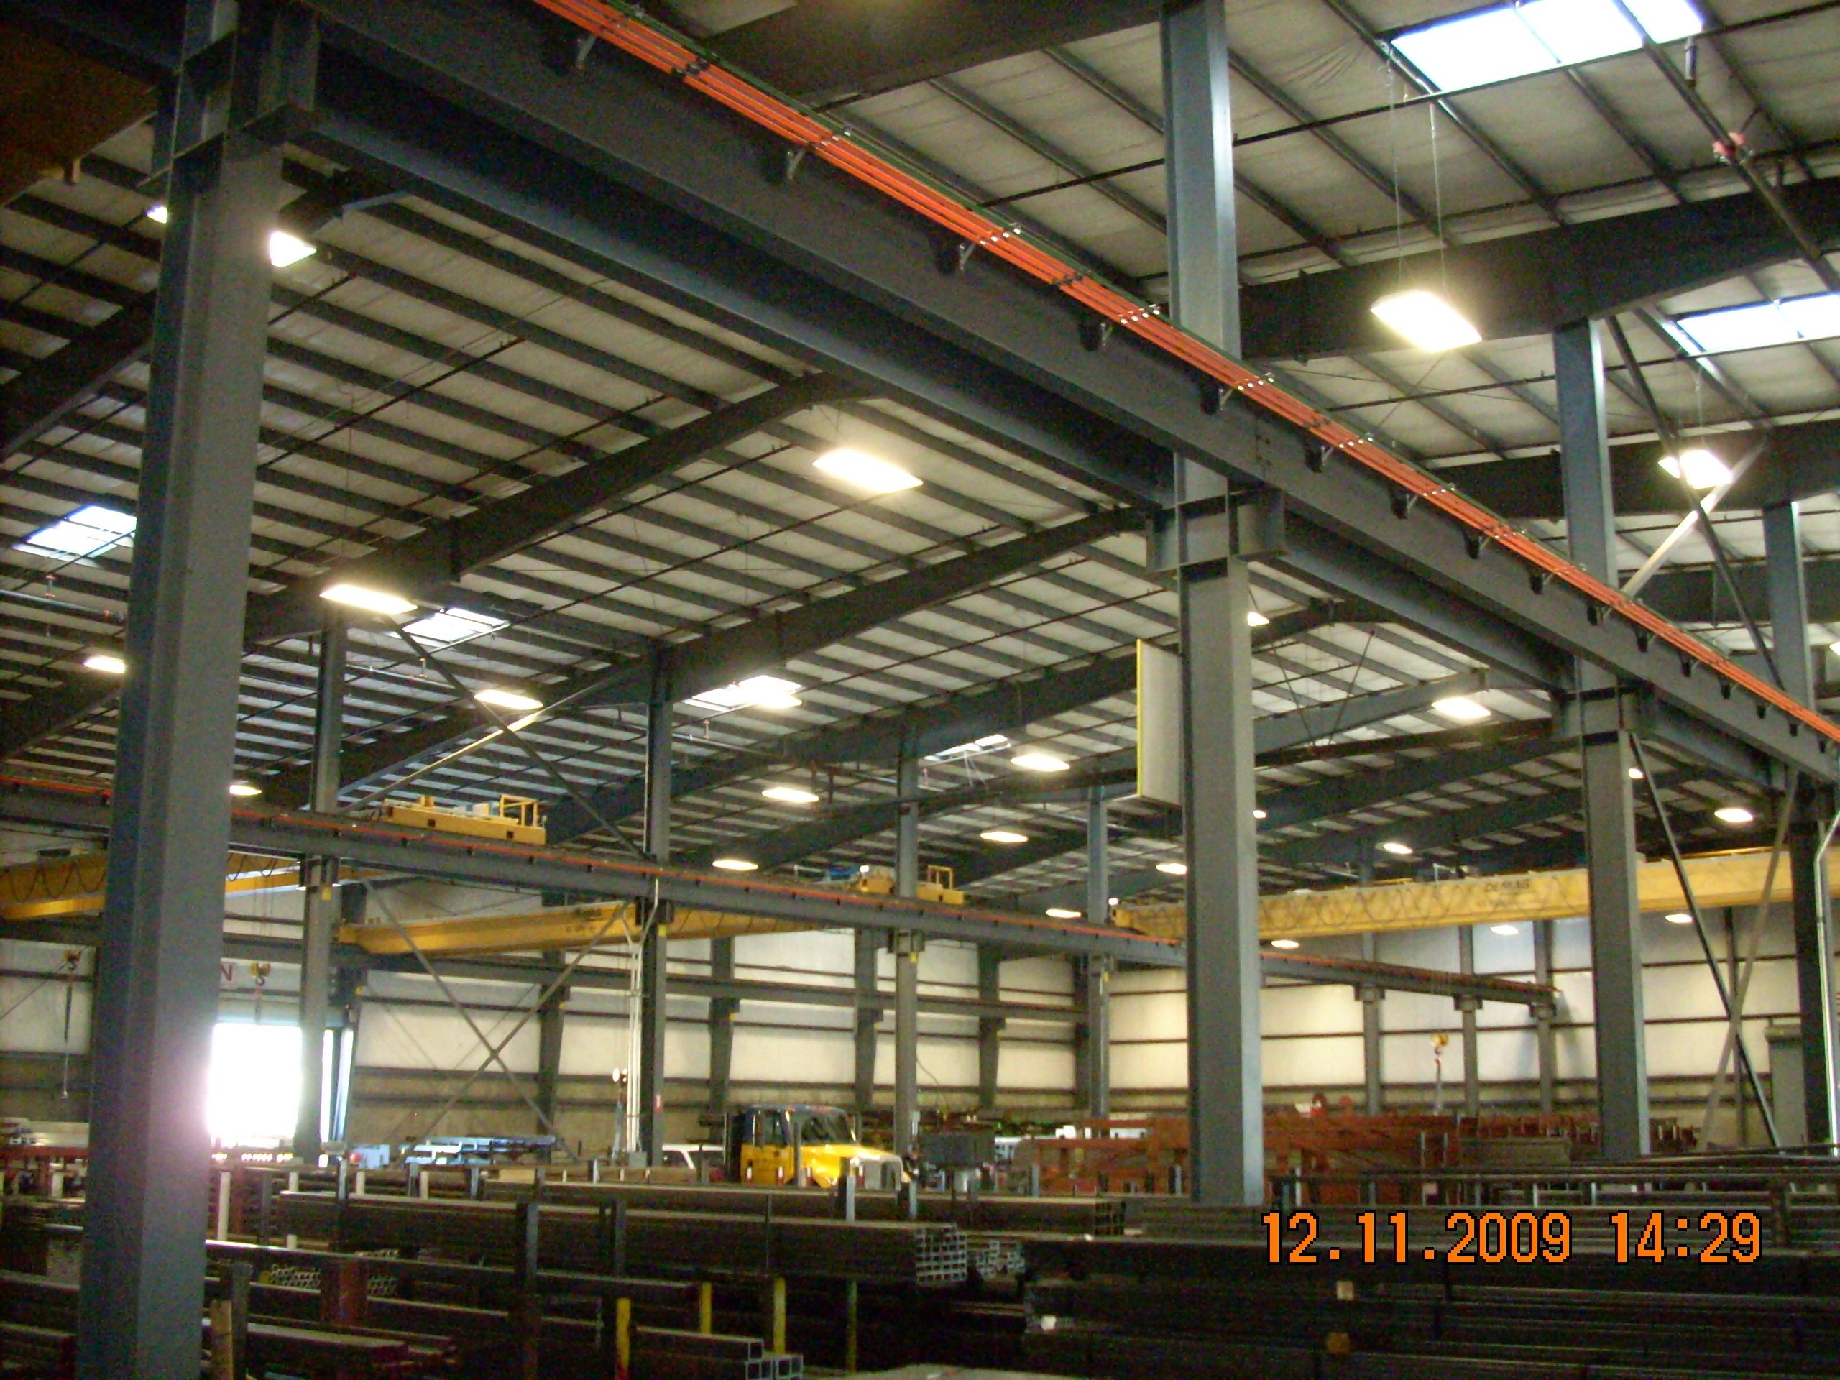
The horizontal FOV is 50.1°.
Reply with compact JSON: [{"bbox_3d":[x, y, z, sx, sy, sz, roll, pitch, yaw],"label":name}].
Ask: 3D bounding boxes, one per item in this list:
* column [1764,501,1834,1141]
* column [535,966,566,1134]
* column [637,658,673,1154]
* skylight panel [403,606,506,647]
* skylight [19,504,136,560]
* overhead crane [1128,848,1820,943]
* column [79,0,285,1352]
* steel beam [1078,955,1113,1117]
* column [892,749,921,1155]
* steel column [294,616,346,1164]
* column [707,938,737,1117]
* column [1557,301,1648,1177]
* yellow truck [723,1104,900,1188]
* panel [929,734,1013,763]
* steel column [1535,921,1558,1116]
[{"bbox_3d":[12.523,2.694,27.650,0.440,11.627,0.280,-10,-16,38],"label":"column"},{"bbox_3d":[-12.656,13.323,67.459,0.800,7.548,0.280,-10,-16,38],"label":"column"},{"bbox_3d":[-5.180,5.056,38.179,0.420,11.200,0.270,-10,-16,38],"label":"column"},{"bbox_3d":[-8.900,-1.253,37.724,2.400,0.100,1.220,-15,-19,36],"label":"skylight panel"},{"bbox_3d":[-13.569,-2.524,31.939,2.400,0.100,1.220,-15,-19,36],"label":"skylight"},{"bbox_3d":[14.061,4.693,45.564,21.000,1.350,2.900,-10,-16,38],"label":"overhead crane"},{"bbox_3d":[-2.719,-1.145,7.545,0.430,10.100,0.250,-10,-16,38],"label":"column"},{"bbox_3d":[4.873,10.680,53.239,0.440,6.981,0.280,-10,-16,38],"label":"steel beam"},{"bbox_3d":[-0.322,7.088,47.385,0.440,11.540,0.280,-10,-16,38],"label":"column"},{"bbox_3d":[-10.653,4.245,34.764,0.440,11.433,0.280,-10,-16,38],"label":"steel column"},{"bbox_3d":[-6.861,12.281,68.137,1.100,9.900,0.280,-10,-16,38],"label":"column"},{"bbox_3d":[7.351,1.294,20.991,0.440,11.605,0.280,-10,-16,38],"label":"column"},{"bbox_3d":[-3.117,10.602,43.500,6.000,2.800,2.450,-10,-16,38],"label":"yellow truck"},{"bbox_3d":[1.021,1.579,54.617,2.950,0.080,1.300,-15,-19,37],"label":"panel"},{"bbox_3d":[23.175,12.874,72.767,0.420,10.600,0.270,-10,-16,38],"label":"steel column"}]

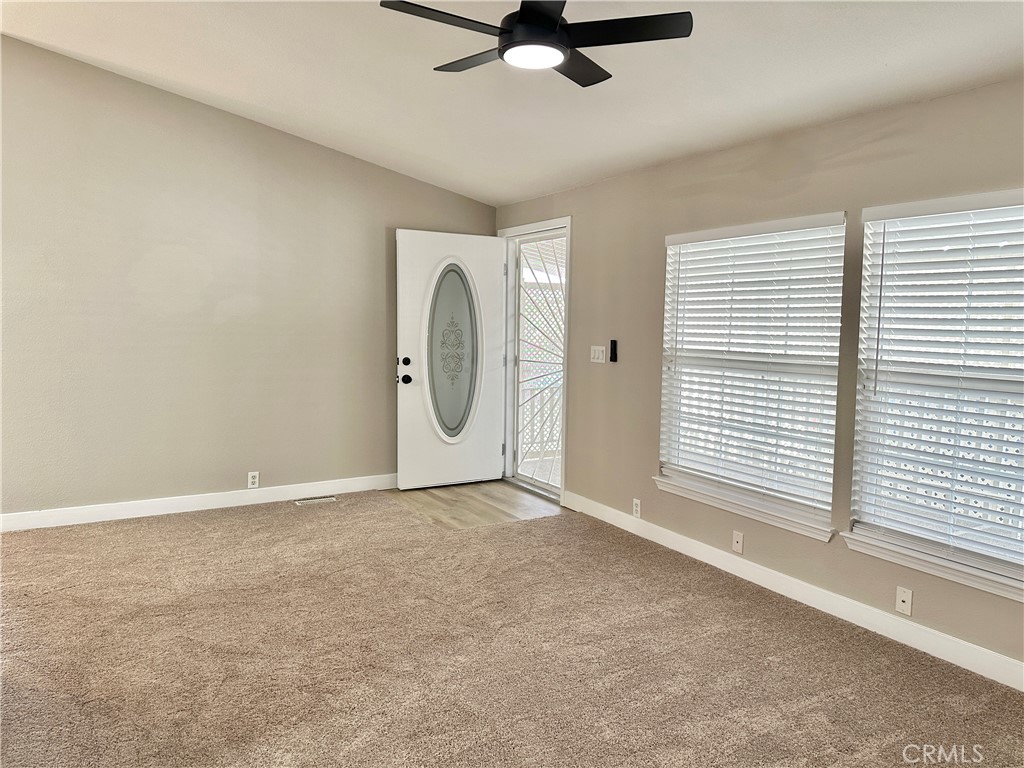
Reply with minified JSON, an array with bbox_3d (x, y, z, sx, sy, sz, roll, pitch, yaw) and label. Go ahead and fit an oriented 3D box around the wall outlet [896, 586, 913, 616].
[{"bbox_3d":[1.679,0.929,3.035,0.008,0.114,0.070,-2,6,-30],"label":"wall outlet"}]

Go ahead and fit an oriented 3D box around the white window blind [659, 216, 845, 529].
[{"bbox_3d":[1.224,-0.112,3.799,0.070,1.440,1.180,-2,6,-30],"label":"white window blind"}]

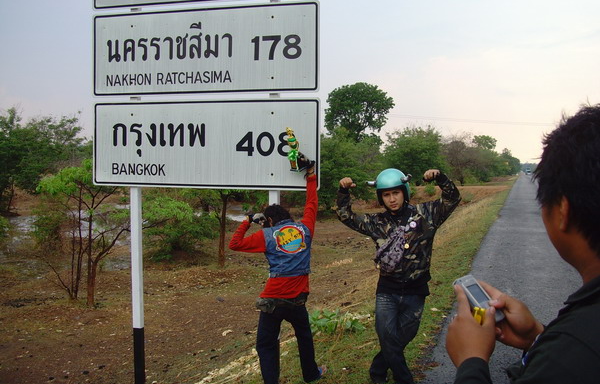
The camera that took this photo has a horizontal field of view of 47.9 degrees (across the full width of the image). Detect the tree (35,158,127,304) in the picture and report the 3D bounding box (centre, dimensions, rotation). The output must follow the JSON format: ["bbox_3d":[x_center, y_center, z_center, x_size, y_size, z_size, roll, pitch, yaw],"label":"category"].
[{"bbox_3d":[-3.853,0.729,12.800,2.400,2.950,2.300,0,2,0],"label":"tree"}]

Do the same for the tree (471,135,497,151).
[{"bbox_3d":[34.116,-6.379,125.000,4.800,8.500,4.800,0,2,0],"label":"tree"}]

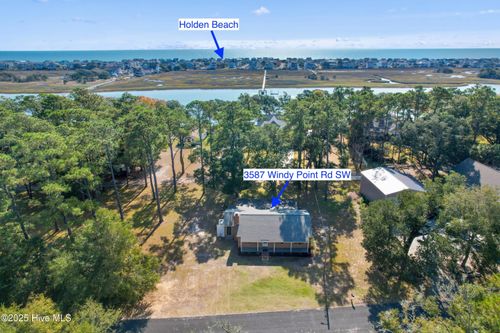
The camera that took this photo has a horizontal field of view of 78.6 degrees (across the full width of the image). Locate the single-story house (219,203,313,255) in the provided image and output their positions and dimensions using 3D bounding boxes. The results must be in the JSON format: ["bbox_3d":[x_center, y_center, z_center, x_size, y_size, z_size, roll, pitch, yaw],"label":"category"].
[{"bbox_3d":[3.327,11.685,63.122,17.410,6.000,14.440,0,21,0],"label":"single-story house"}]

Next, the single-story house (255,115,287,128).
[{"bbox_3d":[9.737,-20.882,145.205,16.000,7.200,13.000,-1,21,-3],"label":"single-story house"}]

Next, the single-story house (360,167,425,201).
[{"bbox_3d":[34.427,5.790,74.396,9.665,6.419,12.462,-2,21,-4],"label":"single-story house"}]

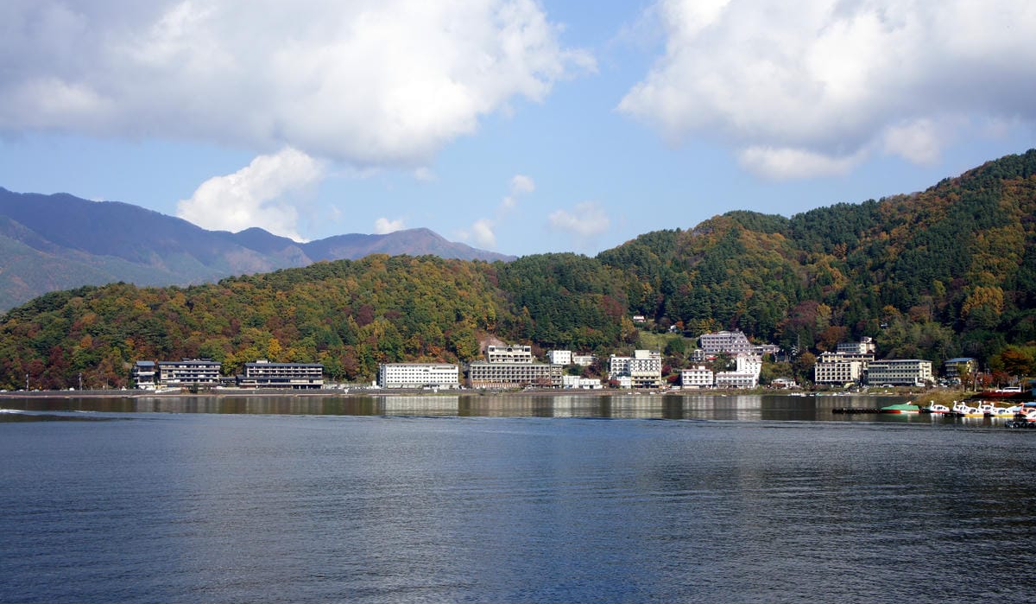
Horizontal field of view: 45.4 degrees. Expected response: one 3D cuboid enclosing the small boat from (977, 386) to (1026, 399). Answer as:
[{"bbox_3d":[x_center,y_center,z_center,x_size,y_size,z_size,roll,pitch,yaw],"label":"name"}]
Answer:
[{"bbox_3d":[86.773,16.270,222.000,7.900,2.500,2.500,-1,-4,11],"label":"small boat"}]

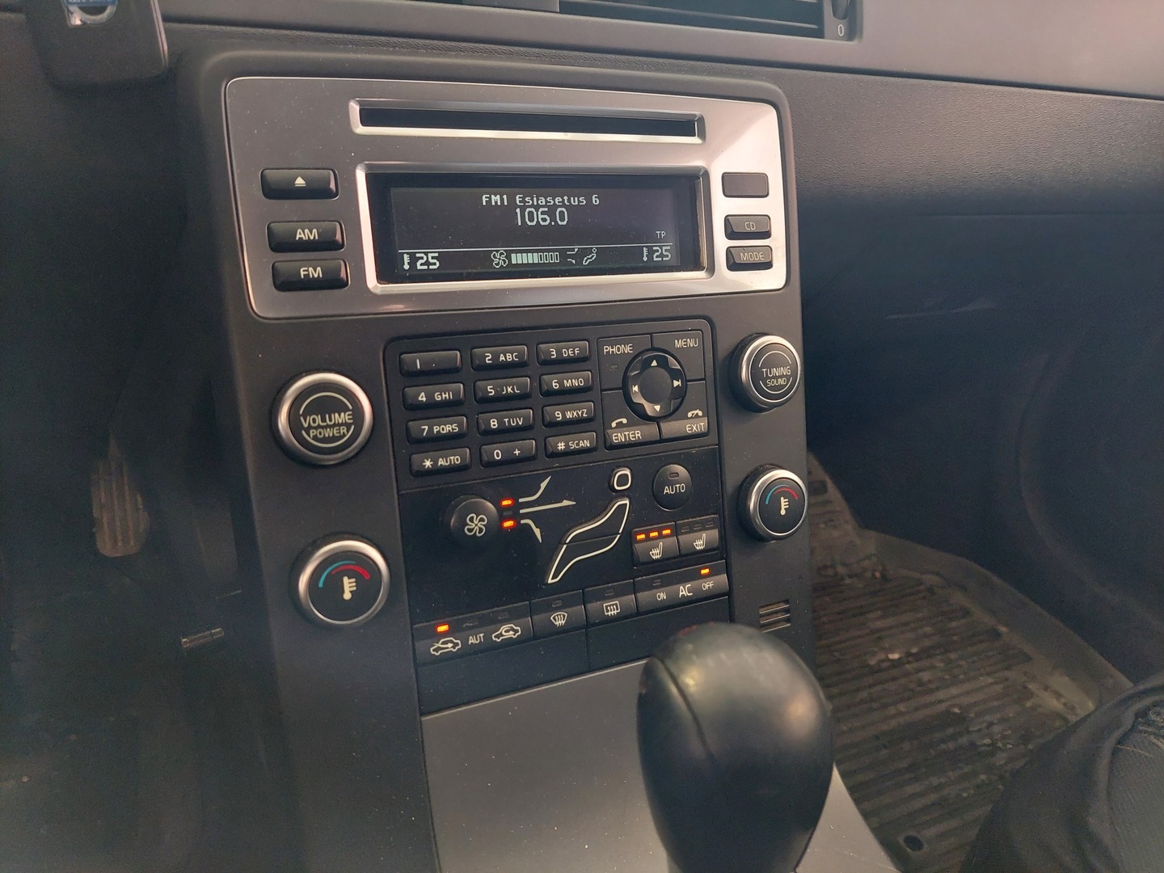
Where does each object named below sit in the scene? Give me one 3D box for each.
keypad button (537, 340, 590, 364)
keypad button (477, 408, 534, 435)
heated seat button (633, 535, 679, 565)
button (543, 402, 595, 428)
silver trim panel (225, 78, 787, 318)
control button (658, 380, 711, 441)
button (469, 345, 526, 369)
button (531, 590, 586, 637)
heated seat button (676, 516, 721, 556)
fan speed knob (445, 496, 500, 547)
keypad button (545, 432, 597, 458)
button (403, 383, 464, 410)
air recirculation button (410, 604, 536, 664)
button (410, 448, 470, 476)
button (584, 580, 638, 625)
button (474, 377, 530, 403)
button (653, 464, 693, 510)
[{"bbox_3d":[-0.007,-0.032,0.317,0.021,0.009,0.004,-7,5,-24],"label":"keypad button"},{"bbox_3d":[-0.028,-0.006,0.309,0.021,0.009,0.004,-7,5,-24],"label":"keypad button"},{"bbox_3d":[0.029,0.044,0.323,0.019,0.008,0.004,-7,5,-25],"label":"heated seat button"},{"bbox_3d":[-0.005,-0.008,0.319,0.021,0.009,0.004,-7,5,-24],"label":"button"},{"bbox_3d":[-0.016,-0.087,0.313,0.212,0.078,0.014,-7,5,-24],"label":"silver trim panel"},{"bbox_3d":[0.040,-0.010,0.326,0.021,0.021,0.004,-7,5,-25],"label":"control button"},{"bbox_3d":[-0.028,-0.027,0.293,0.020,0.007,0.004,-7,5,-25],"label":"button"},{"bbox_3d":[-0.008,0.065,0.306,0.021,0.014,0.004,-7,5,-25],"label":"button"},{"bbox_3d":[0.048,0.041,0.344,0.018,0.014,0.005,-7,5,-24],"label":"heated seat button"},{"bbox_3d":[-0.039,0.030,0.301,0.018,0.018,0.010,-7,5,-24],"label":"fan speed knob"},{"bbox_3d":[-0.003,0.003,0.306,0.020,0.007,0.004,-7,5,-25],"label":"keypad button"},{"bbox_3d":[-0.050,-0.014,0.284,0.020,0.007,0.004,-7,5,-25],"label":"button"},{"bbox_3d":[-0.037,0.068,0.293,0.042,0.014,0.004,-7,5,-25],"label":"air recirculation button"},{"bbox_3d":[-0.048,0.009,0.285,0.020,0.008,0.004,-7,5,-25],"label":"button"},{"bbox_3d":[0.011,0.063,0.315,0.021,0.014,0.004,-7,5,-25],"label":"button"},{"bbox_3d":[-0.029,-0.017,0.308,0.021,0.009,0.004,-7,5,-24],"label":"button"},{"bbox_3d":[0.037,0.020,0.338,0.018,0.018,0.004,-7,5,-24],"label":"button"}]

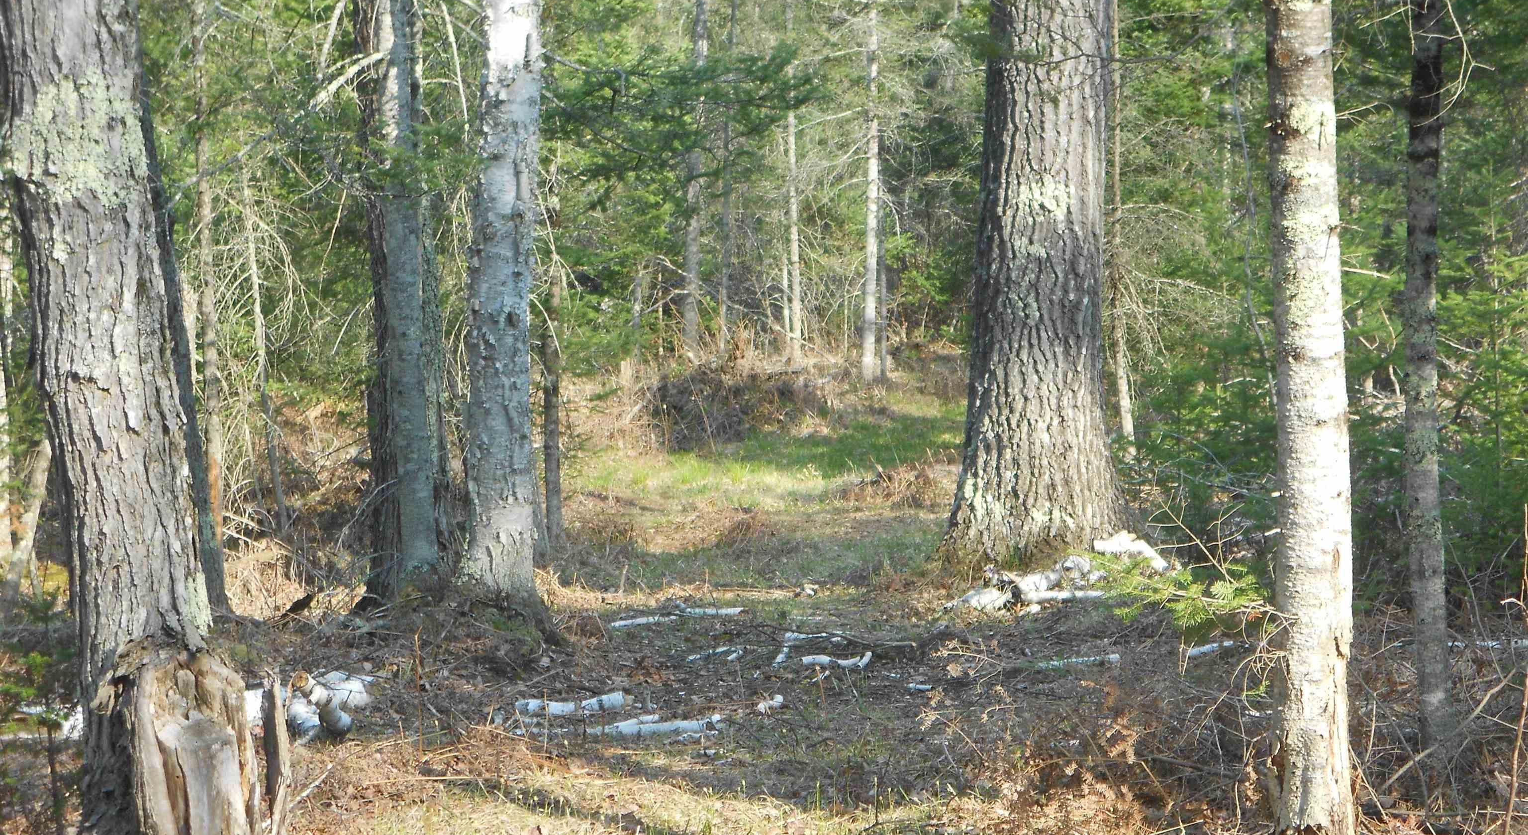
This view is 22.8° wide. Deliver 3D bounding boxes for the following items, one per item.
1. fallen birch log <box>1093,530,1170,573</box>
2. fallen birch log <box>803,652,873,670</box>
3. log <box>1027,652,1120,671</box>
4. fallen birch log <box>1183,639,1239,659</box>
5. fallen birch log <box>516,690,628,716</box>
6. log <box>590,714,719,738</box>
[{"bbox_3d":[1.665,0.617,17.200,0.330,0.130,0.140,18,8,18],"label":"fallen birch log"},{"bbox_3d":[0.275,0.913,14.300,0.264,0.055,0.070,0,3,-13],"label":"fallen birch log"},{"bbox_3d":[1.180,0.926,14.400,0.366,0.030,0.040,-3,4,-22],"label":"log"},{"bbox_3d":[1.722,0.888,14.600,0.237,0.035,0.045,-8,6,-30],"label":"fallen birch log"},{"bbox_3d":[-0.652,0.973,12.900,0.378,0.055,0.060,-2,3,-15],"label":"fallen birch log"},{"bbox_3d":[-0.353,1.016,12.500,0.427,0.050,0.060,-3,3,-16],"label":"log"}]

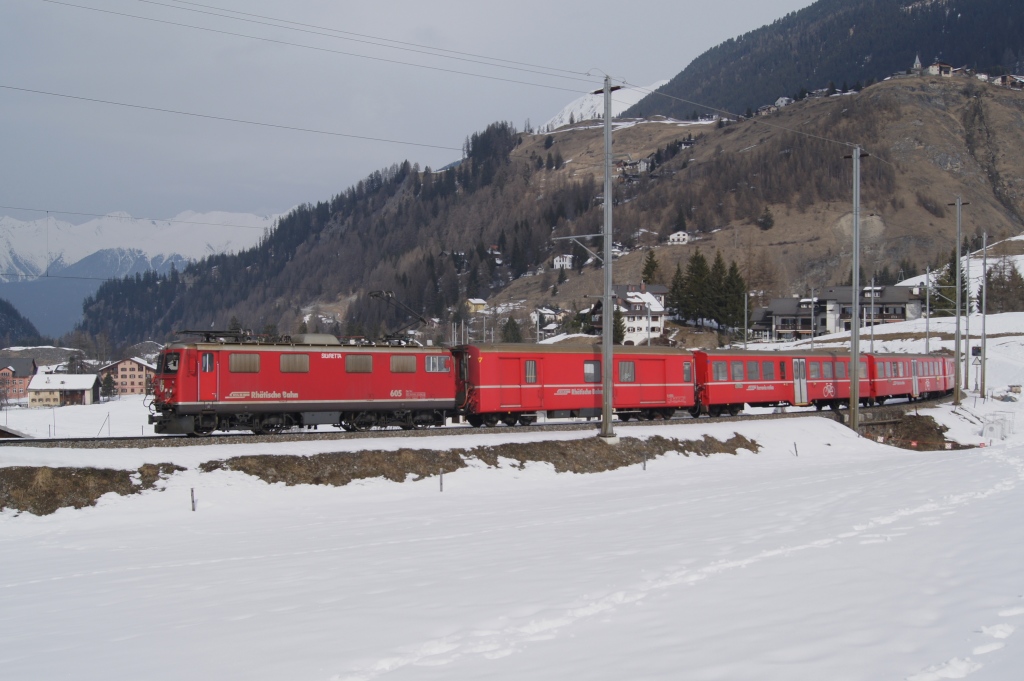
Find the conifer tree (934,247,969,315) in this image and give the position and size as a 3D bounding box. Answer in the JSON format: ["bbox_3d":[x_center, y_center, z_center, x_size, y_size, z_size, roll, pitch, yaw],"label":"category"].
[{"bbox_3d":[91.272,-12.018,195.000,7.300,14.600,7.300,0,1,0],"label":"conifer tree"}]

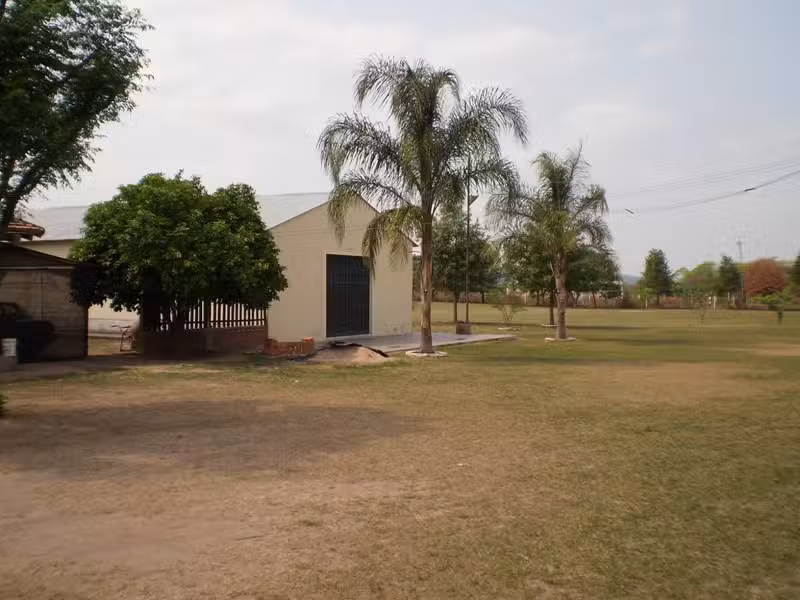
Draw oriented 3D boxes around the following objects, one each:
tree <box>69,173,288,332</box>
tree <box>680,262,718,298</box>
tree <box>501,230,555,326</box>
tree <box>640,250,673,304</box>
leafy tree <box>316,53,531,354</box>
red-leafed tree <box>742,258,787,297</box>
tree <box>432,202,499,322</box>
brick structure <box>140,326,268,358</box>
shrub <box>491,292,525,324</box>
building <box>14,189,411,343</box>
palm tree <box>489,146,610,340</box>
[{"bbox_3d":[-5.644,-0.834,21.194,5.600,4.500,5.000,0,1,0],"label":"tree"},{"bbox_3d":[35.877,-2.163,100.000,4.400,4.800,4.300,0,0,0],"label":"tree"},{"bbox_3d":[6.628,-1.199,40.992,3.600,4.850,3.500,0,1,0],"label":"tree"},{"bbox_3d":[25.897,-2.088,83.988,3.250,5.800,3.200,0,1,0],"label":"tree"},{"bbox_3d":[0.606,-2.570,22.377,5.600,7.950,5.400,0,1,0],"label":"leafy tree"},{"bbox_3d":[38.659,-1.696,87.992,4.900,4.700,4.700,0,1,0],"label":"red-leafed tree"},{"bbox_3d":[3.434,-2.013,44.985,3.700,6.400,3.600,0,1,0],"label":"tree"},{"bbox_3d":[-4.951,1.054,21.412,3.260,0.740,0.300,0,1,-25],"label":"brick structure"},{"bbox_3d":[5.264,0.435,40.008,1.650,1.600,1.600,0,1,0],"label":"shrub"},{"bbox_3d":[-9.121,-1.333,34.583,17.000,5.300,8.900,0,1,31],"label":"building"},{"bbox_3d":[5.318,-2.038,29.383,4.300,6.750,4.200,0,1,0],"label":"palm tree"}]

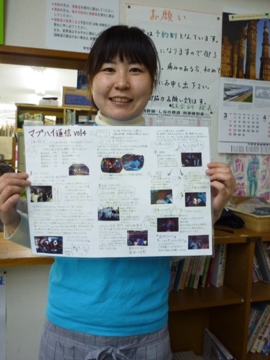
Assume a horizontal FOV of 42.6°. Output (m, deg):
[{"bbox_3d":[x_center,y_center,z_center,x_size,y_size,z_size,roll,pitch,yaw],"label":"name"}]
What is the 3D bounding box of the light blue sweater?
[{"bbox_3d":[-0.050,0.110,0.935,0.470,0.580,0.270,2,4,2],"label":"light blue sweater"}]

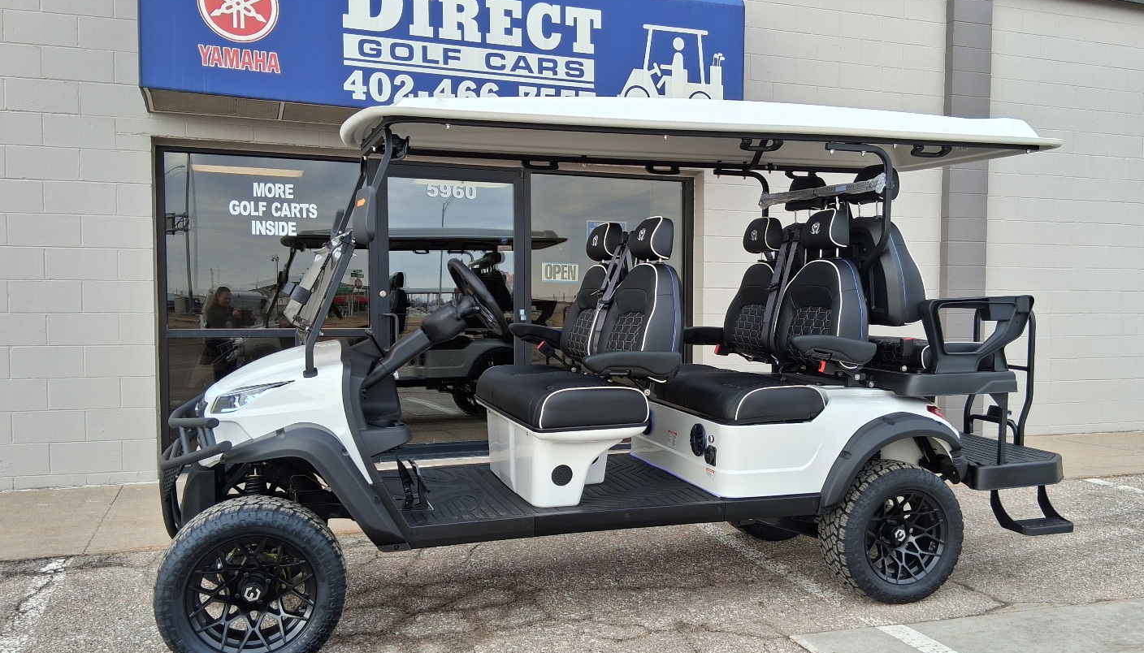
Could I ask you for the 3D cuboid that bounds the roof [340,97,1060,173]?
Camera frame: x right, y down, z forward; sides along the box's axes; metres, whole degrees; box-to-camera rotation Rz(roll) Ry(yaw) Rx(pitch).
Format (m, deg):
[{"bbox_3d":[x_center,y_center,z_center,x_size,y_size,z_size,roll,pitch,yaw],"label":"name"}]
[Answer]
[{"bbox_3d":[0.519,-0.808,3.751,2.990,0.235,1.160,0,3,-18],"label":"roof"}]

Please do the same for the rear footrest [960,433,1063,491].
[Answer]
[{"bbox_3d":[1.829,0.630,4.250,0.510,0.135,0.900,0,3,-18],"label":"rear footrest"}]

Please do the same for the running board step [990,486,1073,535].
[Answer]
[{"bbox_3d":[2.075,0.809,3.892,0.300,0.198,0.210,0,3,-18],"label":"running board step"}]

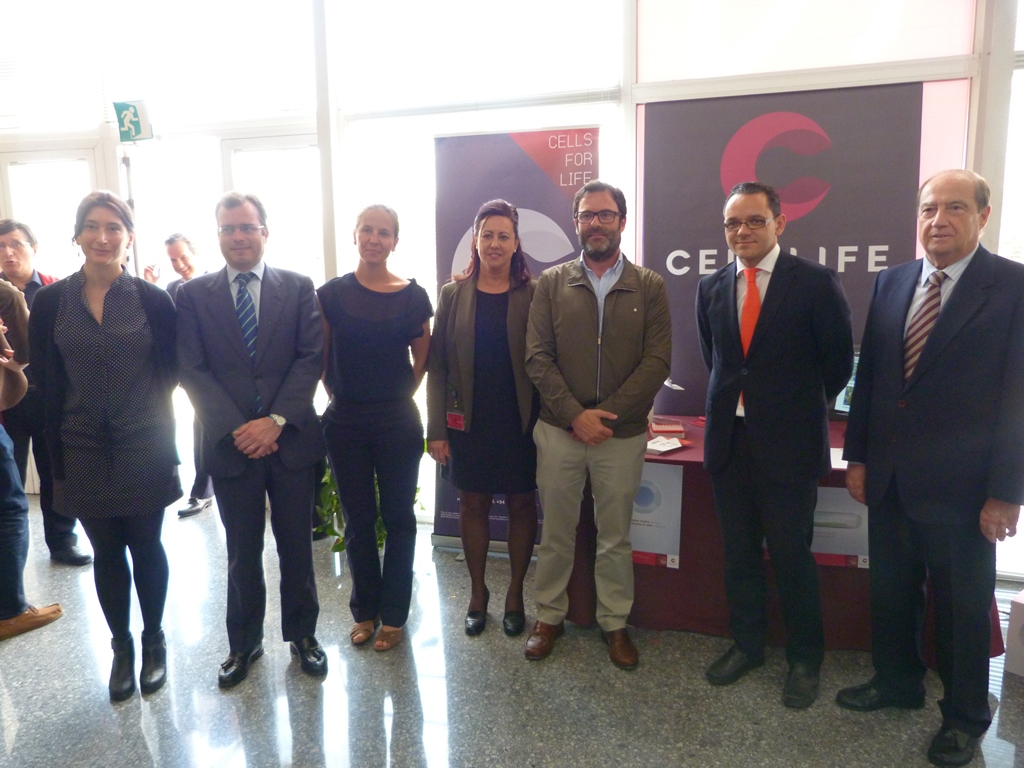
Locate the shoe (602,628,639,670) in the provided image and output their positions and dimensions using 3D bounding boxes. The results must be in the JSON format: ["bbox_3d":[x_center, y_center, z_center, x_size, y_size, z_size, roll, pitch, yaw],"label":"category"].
[{"bbox_3d":[0.403,0.962,2.813,0.105,0.110,0.290,-2,7,-7],"label":"shoe"}]

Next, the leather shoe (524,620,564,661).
[{"bbox_3d":[0.142,0.959,2.877,0.105,0.110,0.290,3,8,27],"label":"leather shoe"}]

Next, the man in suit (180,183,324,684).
[{"bbox_3d":[-0.918,0.197,2.645,0.560,1.716,0.360,-3,7,-15],"label":"man in suit"}]

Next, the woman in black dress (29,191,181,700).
[{"bbox_3d":[-1.384,0.216,2.555,0.510,1.716,0.350,-3,7,-18],"label":"woman in black dress"}]

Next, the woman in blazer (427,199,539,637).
[{"bbox_3d":[-0.099,0.140,2.975,0.470,1.720,0.340,0,7,7],"label":"woman in blazer"}]

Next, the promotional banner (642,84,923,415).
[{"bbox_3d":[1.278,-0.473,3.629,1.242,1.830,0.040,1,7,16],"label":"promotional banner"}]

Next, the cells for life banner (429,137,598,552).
[{"bbox_3d":[0.031,-0.176,3.771,0.853,2.149,0.160,1,7,16],"label":"cells for life banner"}]

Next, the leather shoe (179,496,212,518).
[{"bbox_3d":[-2.013,0.772,4.751,0.100,0.100,0.290,2,8,21],"label":"leather shoe"}]

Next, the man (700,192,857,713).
[{"bbox_3d":[0.879,0.194,2.487,0.520,1.698,0.370,5,9,39],"label":"man"}]

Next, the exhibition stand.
[{"bbox_3d":[1.060,0.595,3.231,1.523,0.715,1.040,1,7,16],"label":"exhibition stand"}]

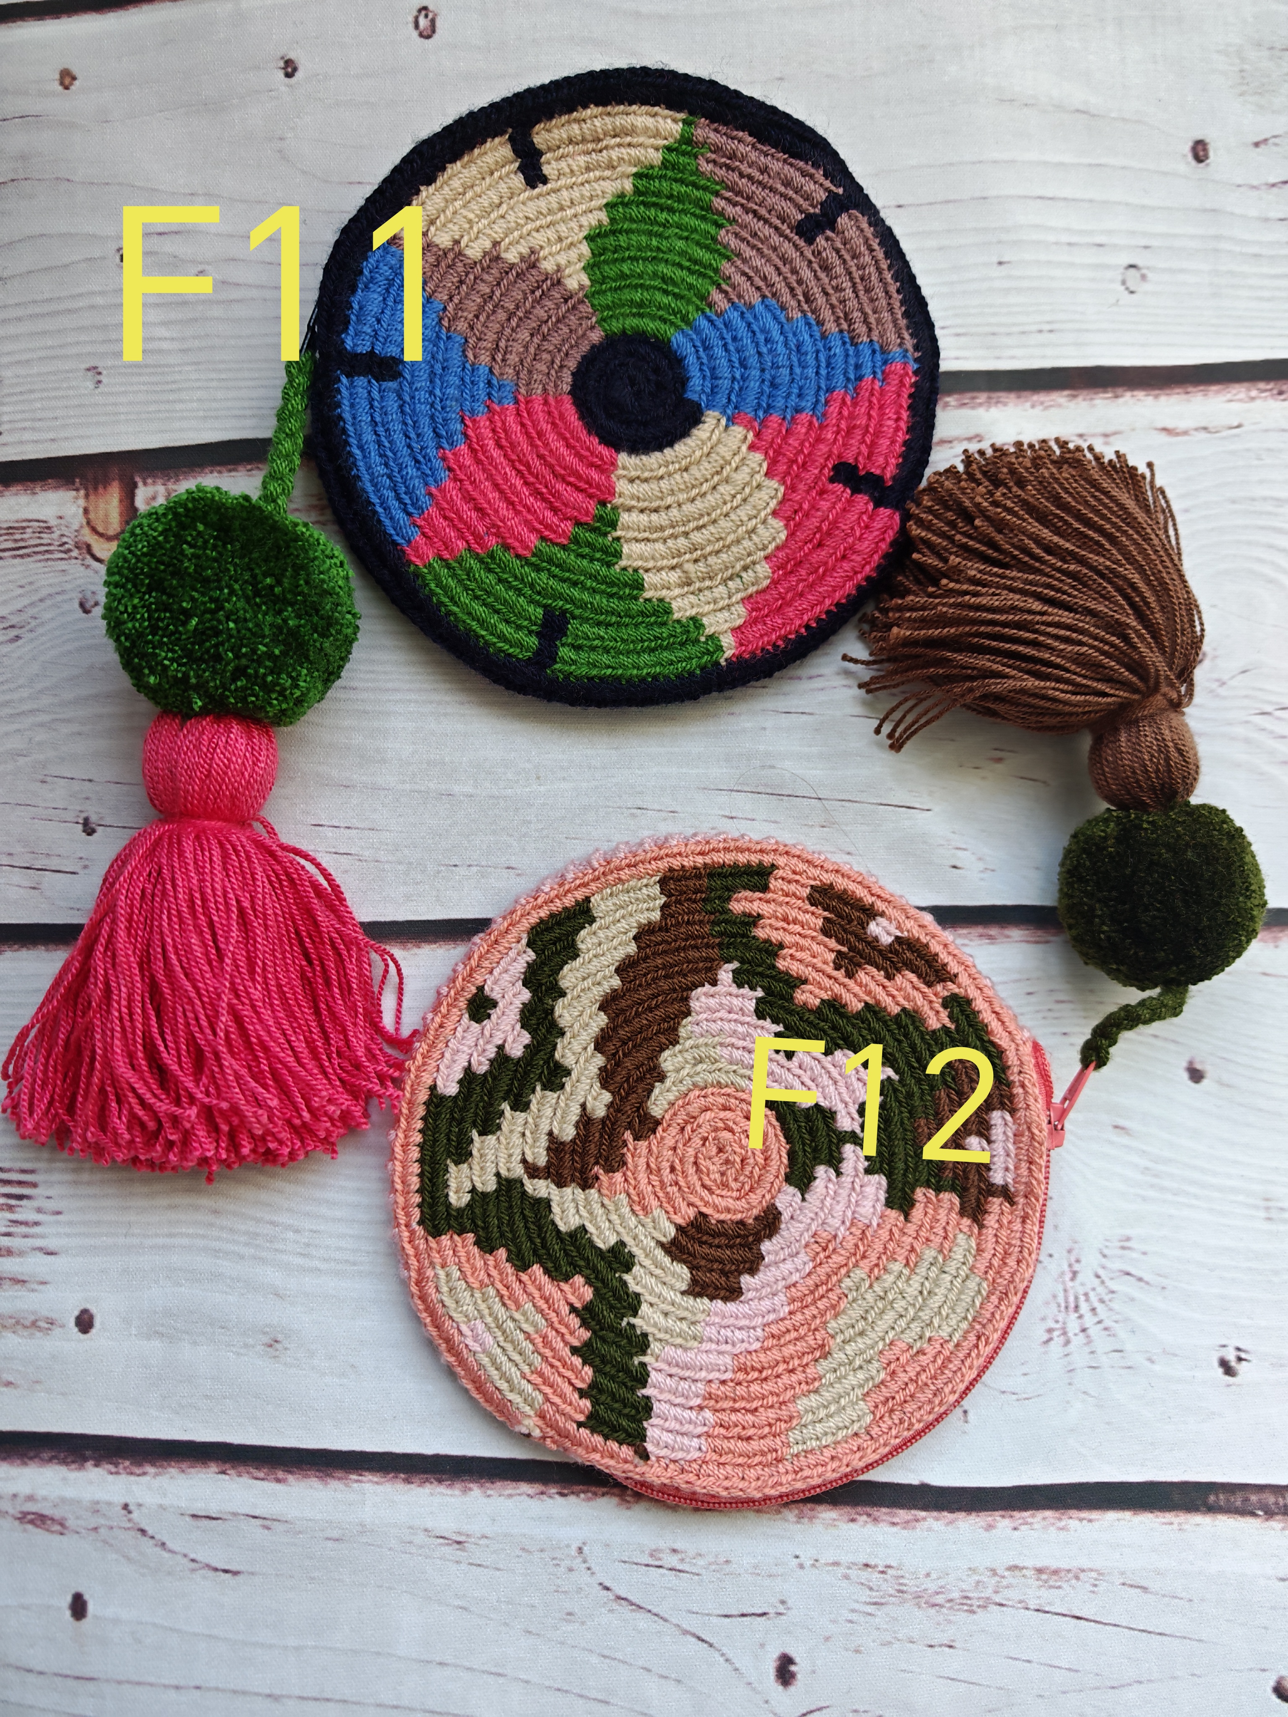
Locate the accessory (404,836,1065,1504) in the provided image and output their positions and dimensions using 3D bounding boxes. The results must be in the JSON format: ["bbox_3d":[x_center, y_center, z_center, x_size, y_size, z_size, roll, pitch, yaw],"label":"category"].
[{"bbox_3d":[0.013,0.059,0.228,0.127,0.020,0.127,0,87,6],"label":"accessory"}]

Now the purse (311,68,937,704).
[{"bbox_3d":[-0.006,-0.096,0.239,0.127,0.020,0.131,0,87,6],"label":"purse"}]

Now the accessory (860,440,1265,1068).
[{"bbox_3d":[0.081,-0.023,0.219,0.067,0.034,0.118,-20,85,4],"label":"accessory"}]

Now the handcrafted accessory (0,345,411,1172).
[{"bbox_3d":[-0.094,-0.023,0.245,0.089,0.048,0.180,3,87,6],"label":"handcrafted accessory"}]

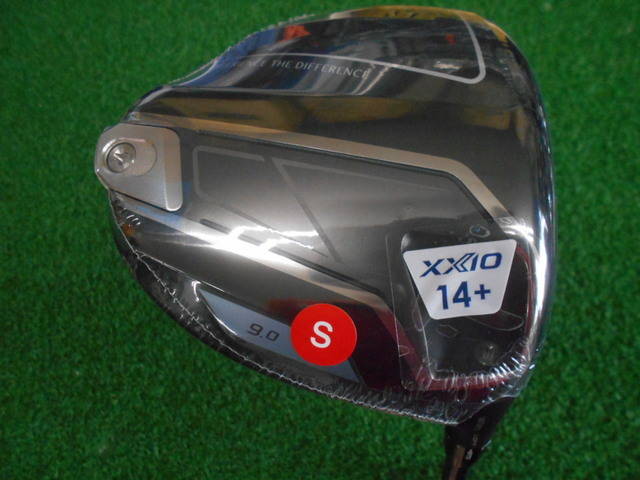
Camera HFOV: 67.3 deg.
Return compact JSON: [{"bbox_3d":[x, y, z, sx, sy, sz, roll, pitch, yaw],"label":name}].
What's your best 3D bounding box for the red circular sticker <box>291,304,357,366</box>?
[{"bbox_3d":[0.001,0.025,0.124,0.017,0.017,0.001,7,7,1],"label":"red circular sticker"}]

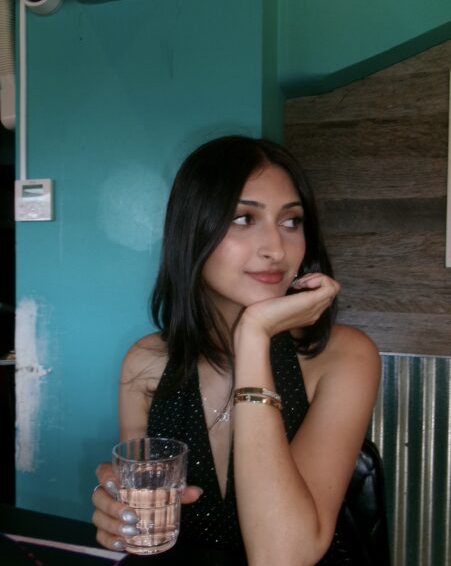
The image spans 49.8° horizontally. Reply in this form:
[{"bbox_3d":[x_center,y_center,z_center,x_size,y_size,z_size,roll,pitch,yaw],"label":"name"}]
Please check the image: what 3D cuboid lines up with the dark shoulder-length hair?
[{"bbox_3d":[0.029,-0.040,0.700,0.250,0.335,0.235,0,2,-25],"label":"dark shoulder-length hair"}]

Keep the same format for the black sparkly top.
[{"bbox_3d":[0.025,0.240,0.735,0.300,0.370,0.220,1,2,10],"label":"black sparkly top"}]

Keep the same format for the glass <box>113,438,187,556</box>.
[{"bbox_3d":[-0.083,0.234,0.537,0.083,0.102,0.083,1,2,0],"label":"glass"}]

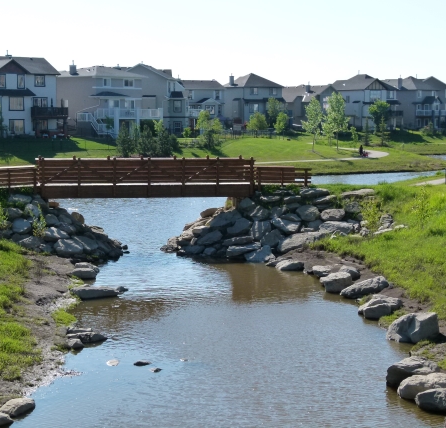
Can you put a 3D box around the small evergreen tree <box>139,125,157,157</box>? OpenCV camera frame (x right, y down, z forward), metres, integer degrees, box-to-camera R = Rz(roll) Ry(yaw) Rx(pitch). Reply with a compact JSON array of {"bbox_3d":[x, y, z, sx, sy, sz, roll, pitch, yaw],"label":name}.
[{"bbox_3d":[-8.381,-8.126,128.000,2.000,3.600,2.000,0,5,0],"label":"small evergreen tree"}]

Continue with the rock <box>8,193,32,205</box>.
[{"bbox_3d":[-10.837,-0.804,61.800,1.200,0.520,0.900,0,5,0],"label":"rock"}]

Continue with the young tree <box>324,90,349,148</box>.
[{"bbox_3d":[17.521,-14.279,178.000,3.600,8.900,3.600,0,5,0],"label":"young tree"}]

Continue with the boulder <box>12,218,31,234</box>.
[{"bbox_3d":[-10.380,0.644,59.400,0.920,0.800,0.850,0,5,0],"label":"boulder"}]

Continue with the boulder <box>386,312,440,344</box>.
[{"bbox_3d":[6.063,3.644,36.700,1.550,0.820,1.200,0,5,0],"label":"boulder"}]

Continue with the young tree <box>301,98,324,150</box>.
[{"bbox_3d":[12.341,-12.300,159.000,3.300,7.200,3.300,0,5,0],"label":"young tree"}]

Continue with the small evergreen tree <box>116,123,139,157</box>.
[{"bbox_3d":[-10.518,-8.205,127.000,2.400,3.750,2.400,0,5,0],"label":"small evergreen tree"}]

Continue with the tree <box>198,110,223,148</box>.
[{"bbox_3d":[-1.539,-10.406,142.000,2.900,4.700,2.900,0,5,0],"label":"tree"}]

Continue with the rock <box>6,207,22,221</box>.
[{"bbox_3d":[-10.903,-0.026,60.300,0.850,0.680,0.800,0,5,0],"label":"rock"}]

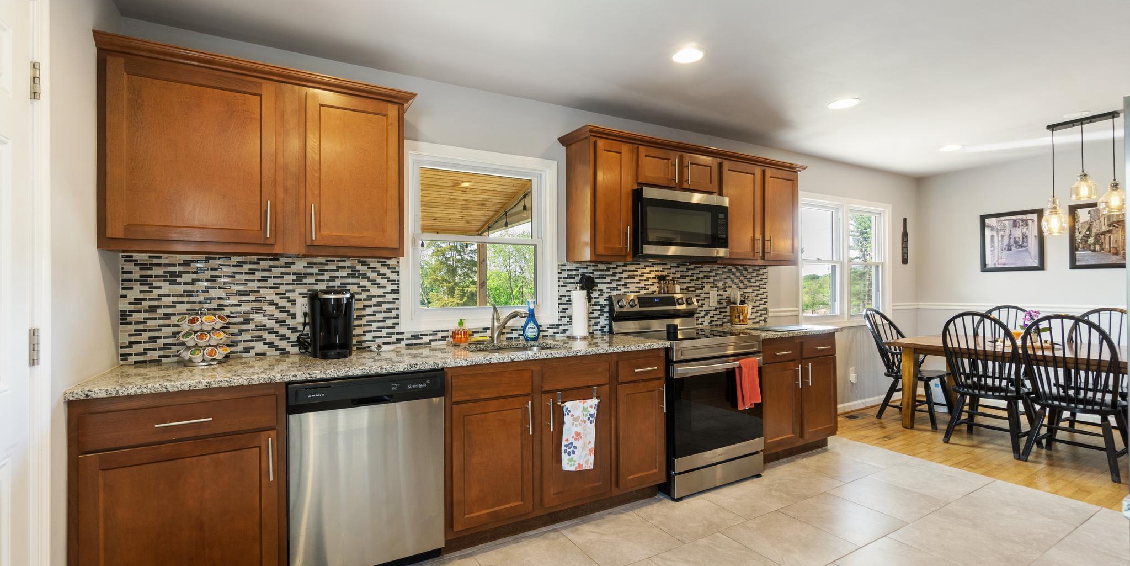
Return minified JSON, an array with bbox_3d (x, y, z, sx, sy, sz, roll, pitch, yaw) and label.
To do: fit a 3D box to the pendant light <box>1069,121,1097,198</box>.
[{"bbox_3d":[3.793,-0.886,3.446,0.140,0.570,0.140,0,-1,-30],"label":"pendant light"}]

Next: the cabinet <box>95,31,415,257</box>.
[{"bbox_3d":[-1.319,-0.524,2.176,1.162,0.802,0.358,0,-1,-29],"label":"cabinet"}]

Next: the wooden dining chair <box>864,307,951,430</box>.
[{"bbox_3d":[3.230,0.756,4.437,0.570,1.010,0.620,0,-1,-30],"label":"wooden dining chair"}]

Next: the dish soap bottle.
[{"bbox_3d":[-0.198,0.226,2.791,0.100,0.246,0.065,0,-1,-17],"label":"dish soap bottle"}]

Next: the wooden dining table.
[{"bbox_3d":[3.753,0.874,3.617,1.120,0.750,1.780,0,-1,-30],"label":"wooden dining table"}]

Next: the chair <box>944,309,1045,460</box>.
[{"bbox_3d":[3.272,0.737,3.633,0.580,1.030,0.470,0,-1,-30],"label":"chair"}]

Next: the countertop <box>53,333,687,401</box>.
[{"bbox_3d":[-0.644,0.371,2.392,2.540,0.036,0.635,0,-1,-30],"label":"countertop"}]

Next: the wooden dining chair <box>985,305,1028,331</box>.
[{"bbox_3d":[4.064,0.755,4.404,0.600,1.060,0.480,0,-1,-30],"label":"wooden dining chair"}]

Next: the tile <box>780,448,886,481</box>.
[{"bbox_3d":[1.838,1.263,3.242,0.450,0.012,0.440,0,-1,-30],"label":"tile"}]

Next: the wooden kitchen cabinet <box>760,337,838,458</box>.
[{"bbox_3d":[1.516,0.813,3.587,0.920,0.857,0.609,0,-1,-29],"label":"wooden kitchen cabinet"}]

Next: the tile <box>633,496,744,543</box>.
[{"bbox_3d":[0.674,1.282,2.600,0.456,0.012,0.452,0,-1,-30],"label":"tile"}]

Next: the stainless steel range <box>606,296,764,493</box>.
[{"bbox_3d":[0.802,0.672,3.148,0.767,1.190,0.715,0,-1,-30],"label":"stainless steel range"}]

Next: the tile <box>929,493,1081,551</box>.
[{"bbox_3d":[2.291,1.242,2.456,0.470,0.010,0.446,0,-1,-29],"label":"tile"}]

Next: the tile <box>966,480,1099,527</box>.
[{"bbox_3d":[2.655,1.252,2.680,0.445,0.012,0.452,0,-1,-30],"label":"tile"}]

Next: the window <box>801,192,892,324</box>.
[{"bbox_3d":[2.882,-0.214,4.800,1.640,1.285,0.100,0,-1,-30],"label":"window"}]

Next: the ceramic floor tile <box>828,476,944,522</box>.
[{"bbox_3d":[1.865,1.252,2.732,0.446,0.010,0.446,0,-1,-29],"label":"ceramic floor tile"}]

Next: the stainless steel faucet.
[{"bbox_3d":[-0.308,0.224,2.607,0.260,0.220,0.075,-1,-1,40],"label":"stainless steel faucet"}]

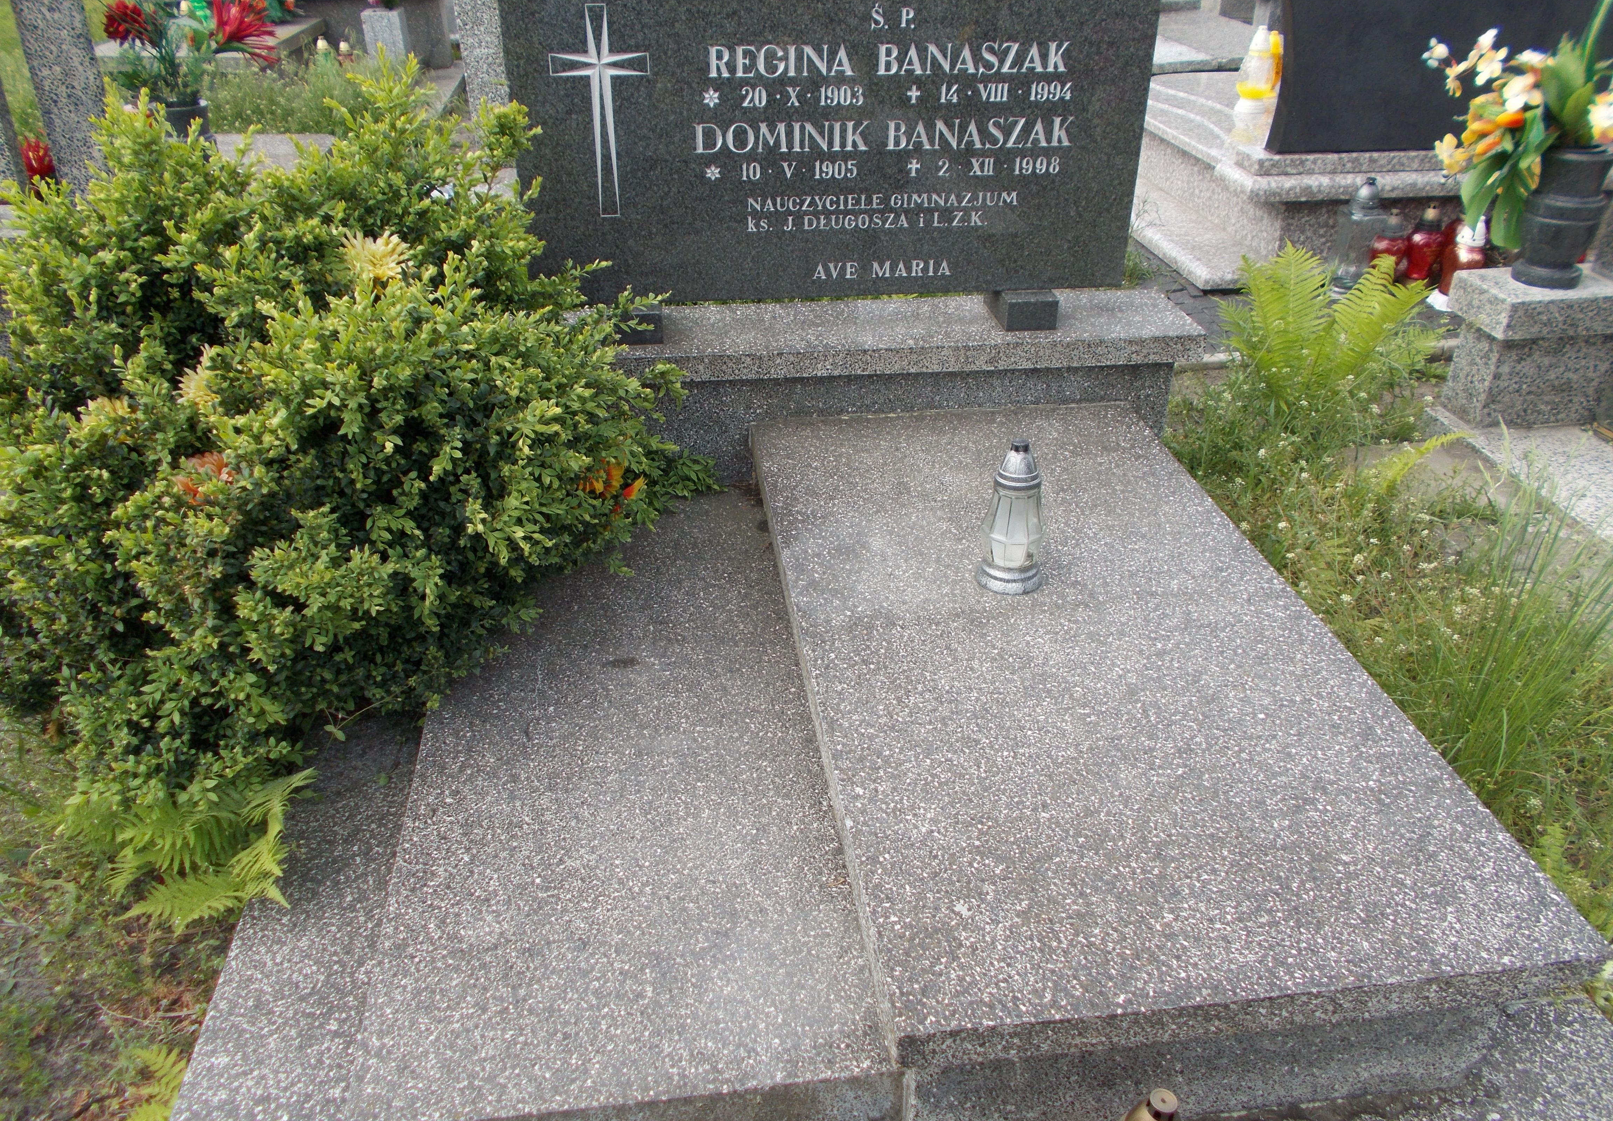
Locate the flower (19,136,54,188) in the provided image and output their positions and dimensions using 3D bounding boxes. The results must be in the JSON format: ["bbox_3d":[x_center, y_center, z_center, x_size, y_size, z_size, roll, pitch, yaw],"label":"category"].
[{"bbox_3d":[-3.487,-1.782,5.500,0.220,0.260,0.220,-4,31,-7],"label":"flower"}]

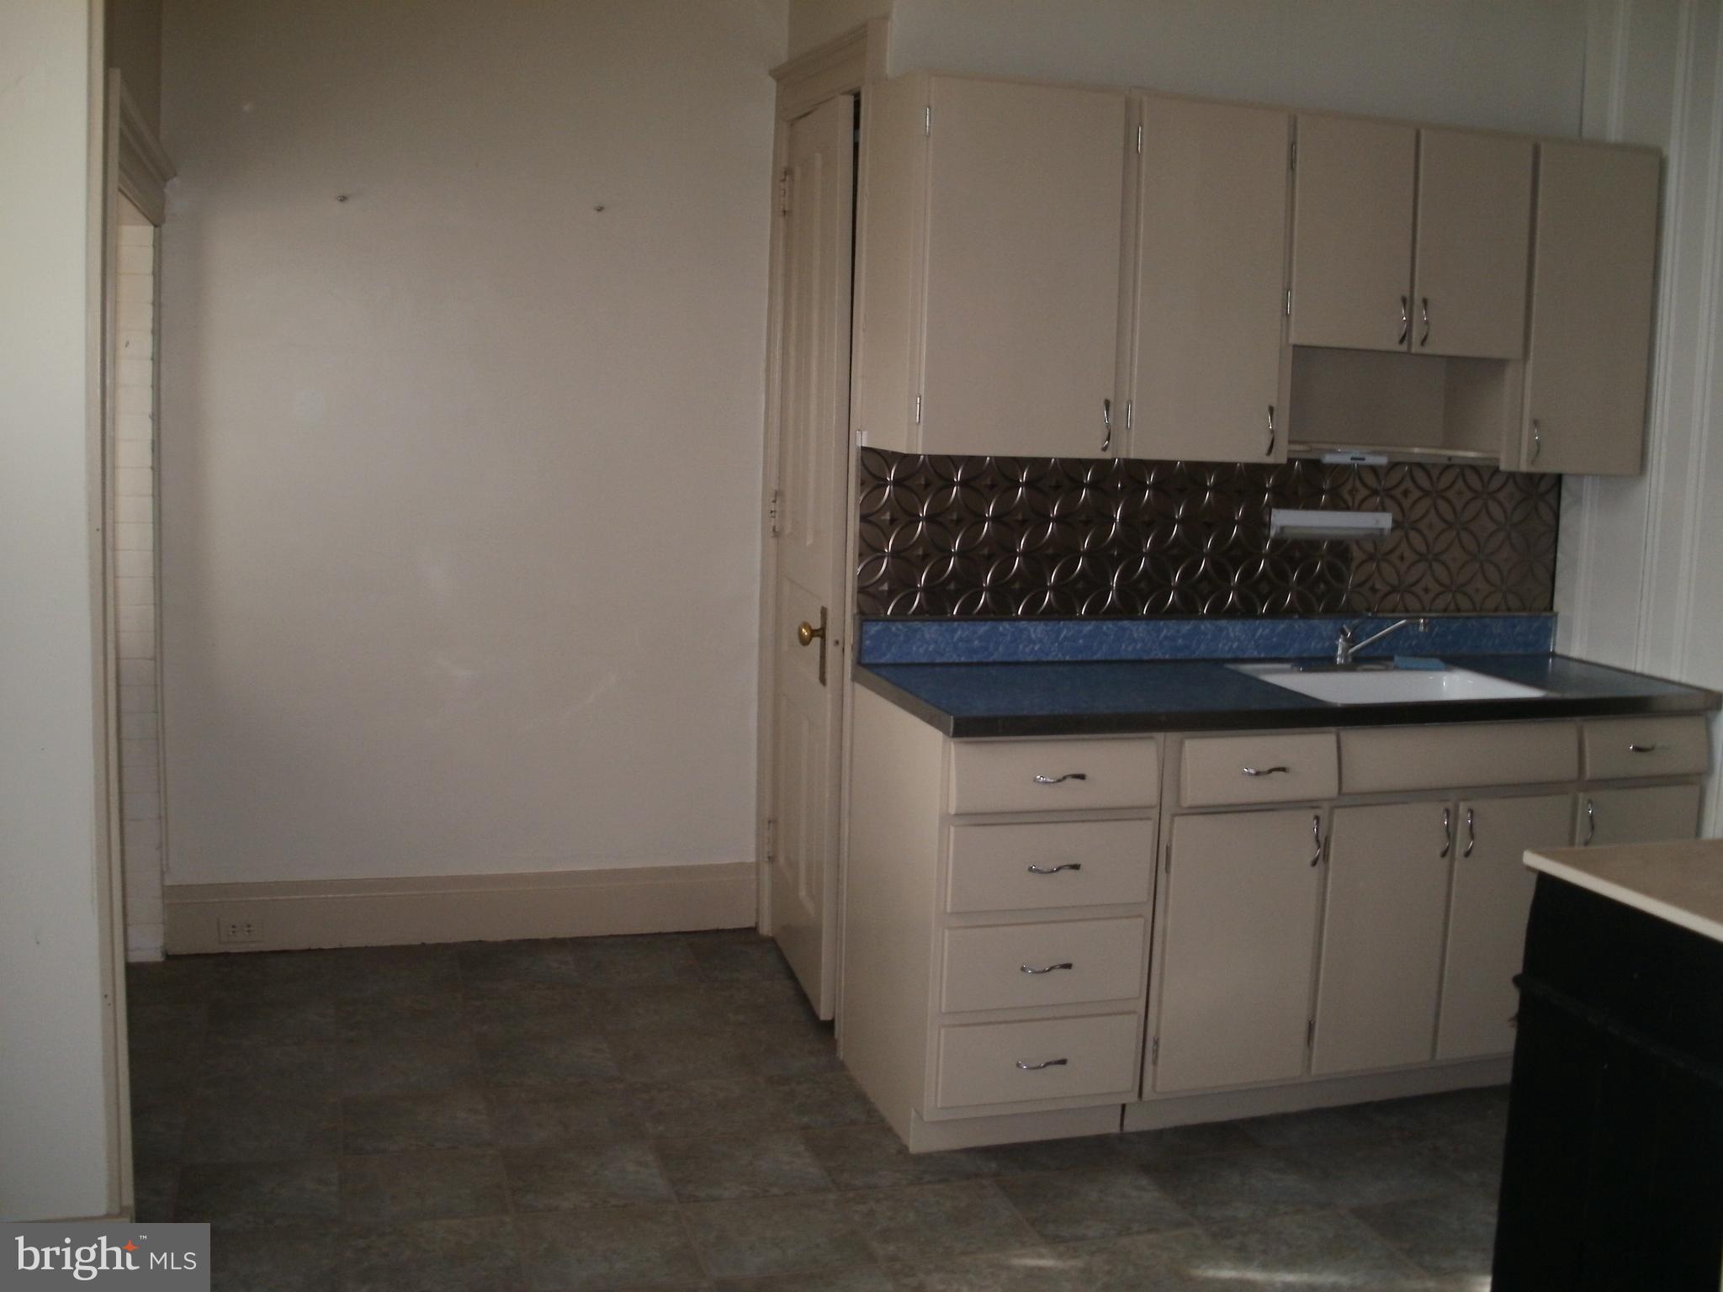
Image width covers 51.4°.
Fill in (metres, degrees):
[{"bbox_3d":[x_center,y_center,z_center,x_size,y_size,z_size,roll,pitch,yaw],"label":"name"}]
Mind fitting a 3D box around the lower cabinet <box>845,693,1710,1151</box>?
[{"bbox_3d":[0.919,0.541,4.007,1.827,0.870,0.578,-1,9,-19],"label":"lower cabinet"}]

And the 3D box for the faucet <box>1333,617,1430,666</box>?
[{"bbox_3d":[1.189,-0.019,4.098,0.055,0.150,0.235,-5,11,-38],"label":"faucet"}]

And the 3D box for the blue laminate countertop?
[{"bbox_3d":[0.945,0.093,3.931,1.827,0.040,0.593,-1,9,-19],"label":"blue laminate countertop"}]

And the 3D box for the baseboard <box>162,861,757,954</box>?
[{"bbox_3d":[-1.034,0.692,4.747,1.546,0.186,0.025,0,9,-17],"label":"baseboard"}]

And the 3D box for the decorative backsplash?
[{"bbox_3d":[0.867,-0.252,4.157,1.833,0.366,0.015,-1,9,-19],"label":"decorative backsplash"}]

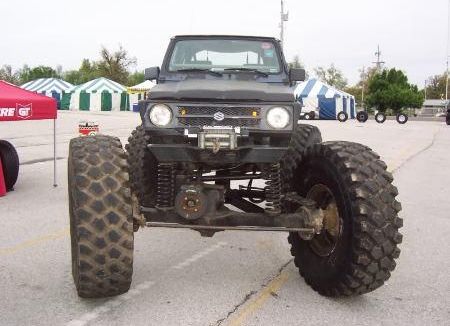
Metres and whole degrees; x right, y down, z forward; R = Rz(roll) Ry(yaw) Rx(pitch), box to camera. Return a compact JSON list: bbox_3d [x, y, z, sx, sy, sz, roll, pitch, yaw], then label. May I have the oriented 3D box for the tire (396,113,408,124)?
[{"bbox_3d":[14.500,-3.585,39.300,0.900,0.900,0.300,3,7,12],"label":"tire"}]

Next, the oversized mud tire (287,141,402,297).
[{"bbox_3d":[0.951,0.459,4.047,0.430,1.280,1.300,-1,8,-14],"label":"oversized mud tire"}]

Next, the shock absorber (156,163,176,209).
[{"bbox_3d":[-0.456,0.130,3.760,0.140,0.440,0.140,1,7,0],"label":"shock absorber"}]

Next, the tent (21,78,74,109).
[{"bbox_3d":[-21.078,-8.293,57.126,7.000,3.500,4.800,5,8,25],"label":"tent"}]

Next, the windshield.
[{"bbox_3d":[-0.002,-1.075,4.880,1.160,0.450,0.060,2,-22,2],"label":"windshield"}]

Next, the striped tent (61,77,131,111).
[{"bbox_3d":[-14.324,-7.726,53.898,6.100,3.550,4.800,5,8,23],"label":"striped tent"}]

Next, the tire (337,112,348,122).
[{"bbox_3d":[9.166,-3.503,36.832,0.810,0.810,0.290,2,8,8],"label":"tire"}]

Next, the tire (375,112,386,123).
[{"bbox_3d":[13.070,-3.735,40.300,0.900,0.900,0.300,3,7,12],"label":"tire"}]

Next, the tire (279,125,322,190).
[{"bbox_3d":[1.028,0.151,6.365,0.430,1.280,1.300,3,8,13],"label":"tire"}]

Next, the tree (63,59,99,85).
[{"bbox_3d":[-26.400,-14.700,88.000,6.800,8.800,6.800,1,7,0],"label":"tree"}]

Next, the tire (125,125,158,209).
[{"bbox_3d":[-0.840,0.105,6.030,0.380,1.220,1.220,3,7,15],"label":"tire"}]

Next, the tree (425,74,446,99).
[{"bbox_3d":[50.300,-16.600,115.000,7.000,9.000,7.000,1,7,0],"label":"tree"}]

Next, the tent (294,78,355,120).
[{"bbox_3d":[8.598,-6.032,44.735,6.100,3.700,6.100,6,9,30],"label":"tent"}]

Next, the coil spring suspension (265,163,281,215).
[{"bbox_3d":[0.373,0.160,3.673,0.120,0.460,0.120,1,7,0],"label":"coil spring suspension"}]

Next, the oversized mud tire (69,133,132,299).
[{"bbox_3d":[-0.986,0.429,3.931,0.430,1.280,1.300,0,8,-12],"label":"oversized mud tire"}]

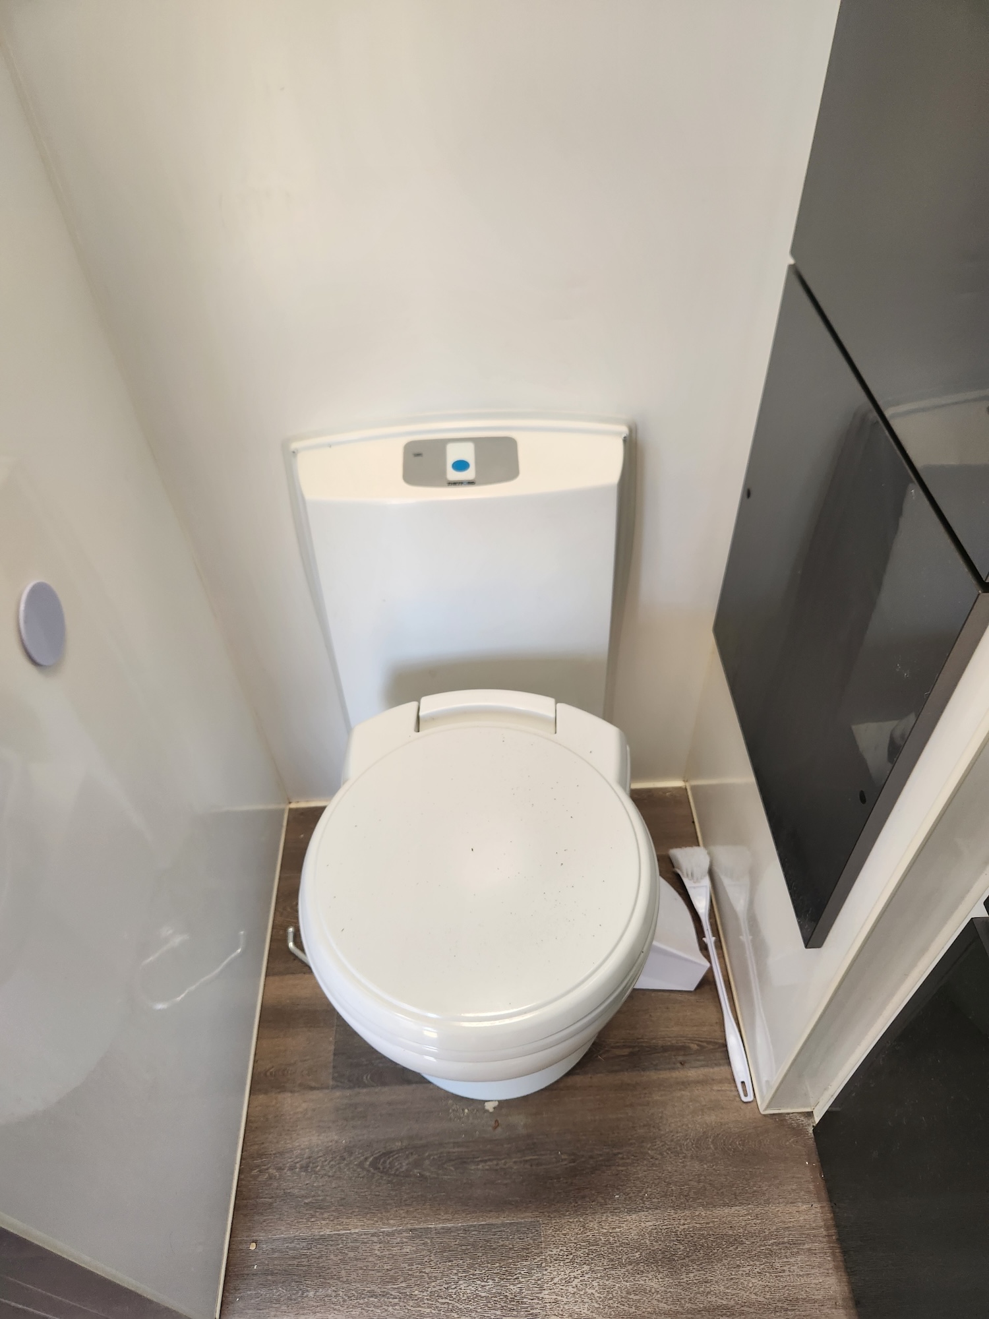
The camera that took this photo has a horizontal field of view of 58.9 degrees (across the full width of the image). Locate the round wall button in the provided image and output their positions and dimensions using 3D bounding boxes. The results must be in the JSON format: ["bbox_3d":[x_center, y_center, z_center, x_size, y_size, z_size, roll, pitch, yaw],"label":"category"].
[{"bbox_3d":[-0.374,-0.029,0.716,0.012,0.067,0.067,-3,48,1],"label":"round wall button"}]

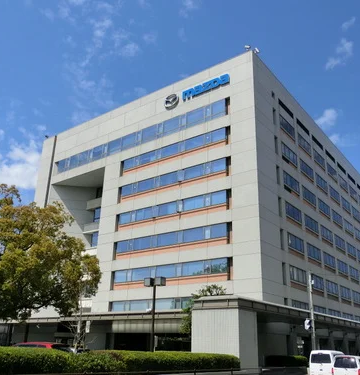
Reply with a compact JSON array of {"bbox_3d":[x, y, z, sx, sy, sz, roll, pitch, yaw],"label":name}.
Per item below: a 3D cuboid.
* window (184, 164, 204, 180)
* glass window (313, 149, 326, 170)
[{"bbox_3d":[1.692,-1.754,49.021,2.732,1.389,0.200,-14,-26,35],"label":"window"},{"bbox_3d":[20.057,-3.969,59.989,0.170,1.620,4.420,-14,-26,35],"label":"glass window"}]

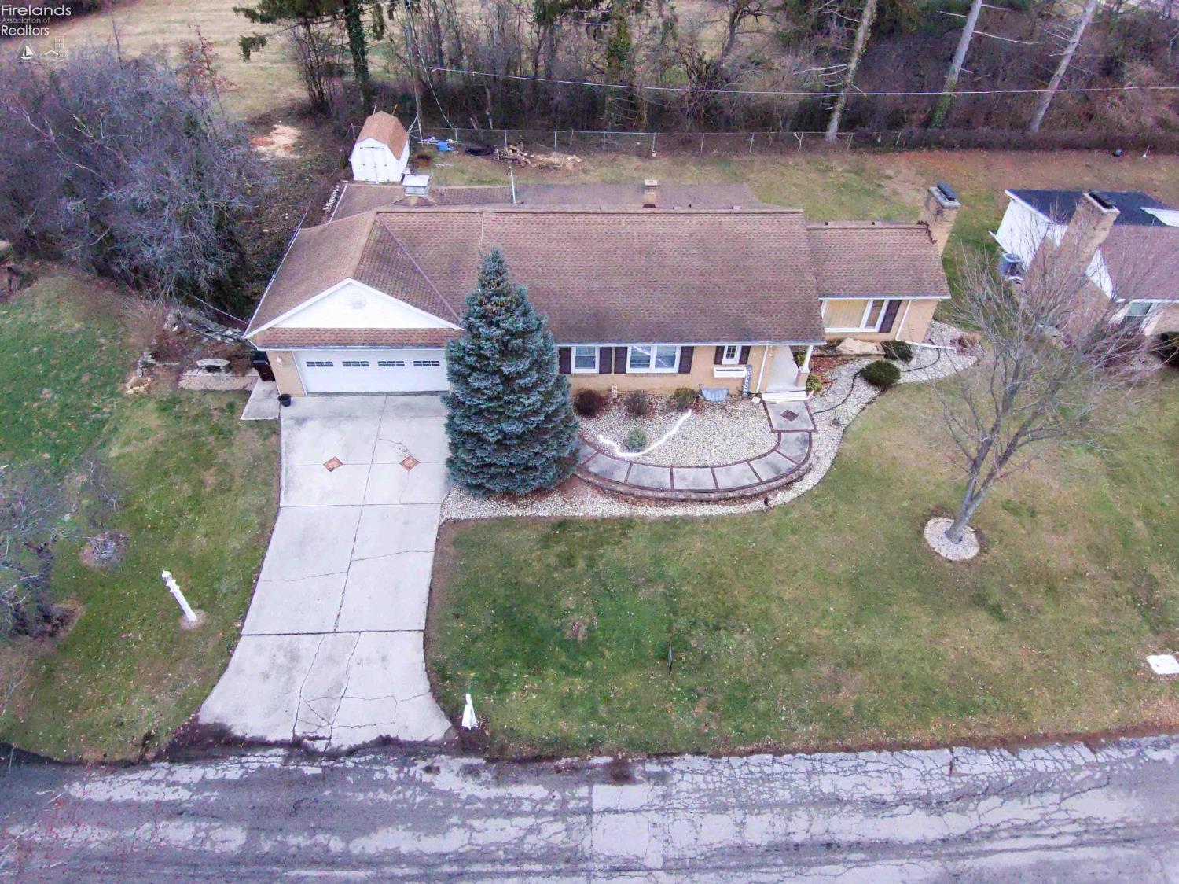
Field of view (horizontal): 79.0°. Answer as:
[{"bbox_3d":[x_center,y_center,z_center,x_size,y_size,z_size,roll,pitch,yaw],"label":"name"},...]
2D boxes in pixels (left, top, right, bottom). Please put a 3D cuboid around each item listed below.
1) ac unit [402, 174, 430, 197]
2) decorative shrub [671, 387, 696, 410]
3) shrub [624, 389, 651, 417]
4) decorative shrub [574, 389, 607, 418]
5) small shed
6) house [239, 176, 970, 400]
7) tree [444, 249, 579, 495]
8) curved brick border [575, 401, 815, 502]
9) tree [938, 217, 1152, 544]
[{"bbox_3d":[-6.923,-10.277,28.605,0.950,0.650,1.000,-1,41,-3],"label":"ac unit"},{"bbox_3d":[3.216,-1.490,24.371,0.880,0.750,0.880,-1,41,-3],"label":"decorative shrub"},{"bbox_3d":[1.604,-1.257,23.919,0.950,0.900,0.950,-1,41,-3],"label":"shrub"},{"bbox_3d":[0.013,-1.282,23.883,1.100,0.900,1.080,-1,41,-3],"label":"decorative shrub"},{"bbox_3d":[-11.526,-16.318,39.487,2.550,2.360,4.100,-1,41,-3],"label":"small shed"},{"bbox_3d":[1.043,-7.575,27.720,24.800,5.450,12.900,-1,41,-3],"label":"house"},{"bbox_3d":[-2.398,-2.258,20.395,4.150,6.900,4.150,-1,41,-3],"label":"tree"},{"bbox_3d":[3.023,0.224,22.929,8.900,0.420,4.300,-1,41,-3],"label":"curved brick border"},{"bbox_3d":[10.455,-0.577,17.446,5.500,9.200,5.400,-1,41,-3],"label":"tree"}]

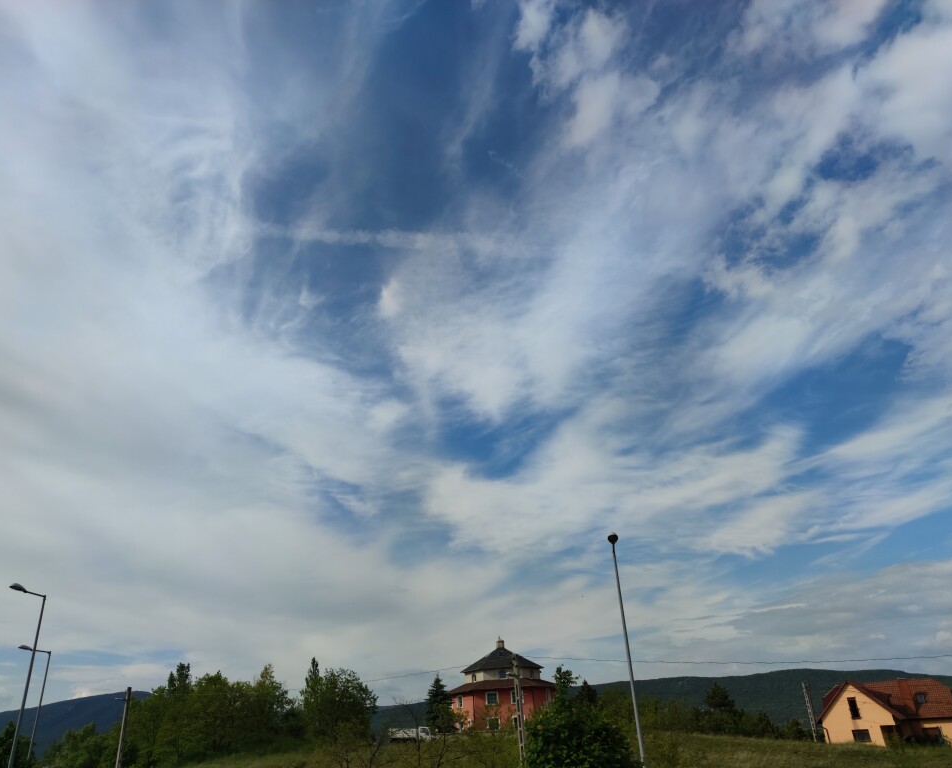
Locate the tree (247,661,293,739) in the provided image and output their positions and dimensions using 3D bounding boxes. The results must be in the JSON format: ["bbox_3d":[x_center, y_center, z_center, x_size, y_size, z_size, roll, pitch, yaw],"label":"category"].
[{"bbox_3d":[-20.952,32.422,72.389,4.150,7.400,4.150,4,-26,-15],"label":"tree"}]

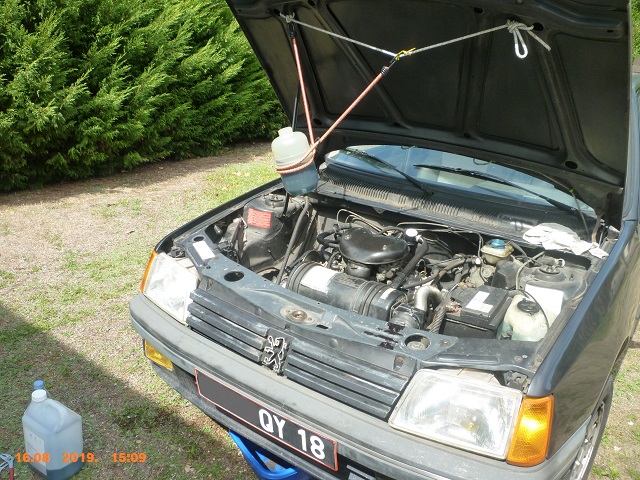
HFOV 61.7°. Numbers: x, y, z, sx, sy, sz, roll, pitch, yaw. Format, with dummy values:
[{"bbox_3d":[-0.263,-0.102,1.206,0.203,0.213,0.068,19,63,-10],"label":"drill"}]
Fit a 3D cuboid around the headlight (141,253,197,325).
[{"bbox_3d":[-0.506,0.154,1.858,0.308,0.150,0.121,20,26,38],"label":"headlight"}]

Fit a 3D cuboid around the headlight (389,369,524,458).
[{"bbox_3d":[0.338,0.403,1.318,0.287,0.150,0.121,13,22,25],"label":"headlight"}]

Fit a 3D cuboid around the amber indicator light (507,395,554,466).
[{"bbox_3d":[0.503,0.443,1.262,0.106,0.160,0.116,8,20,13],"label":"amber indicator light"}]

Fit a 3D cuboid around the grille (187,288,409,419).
[{"bbox_3d":[-0.111,0.310,1.545,0.765,0.135,0.080,16,24,32],"label":"grille"}]

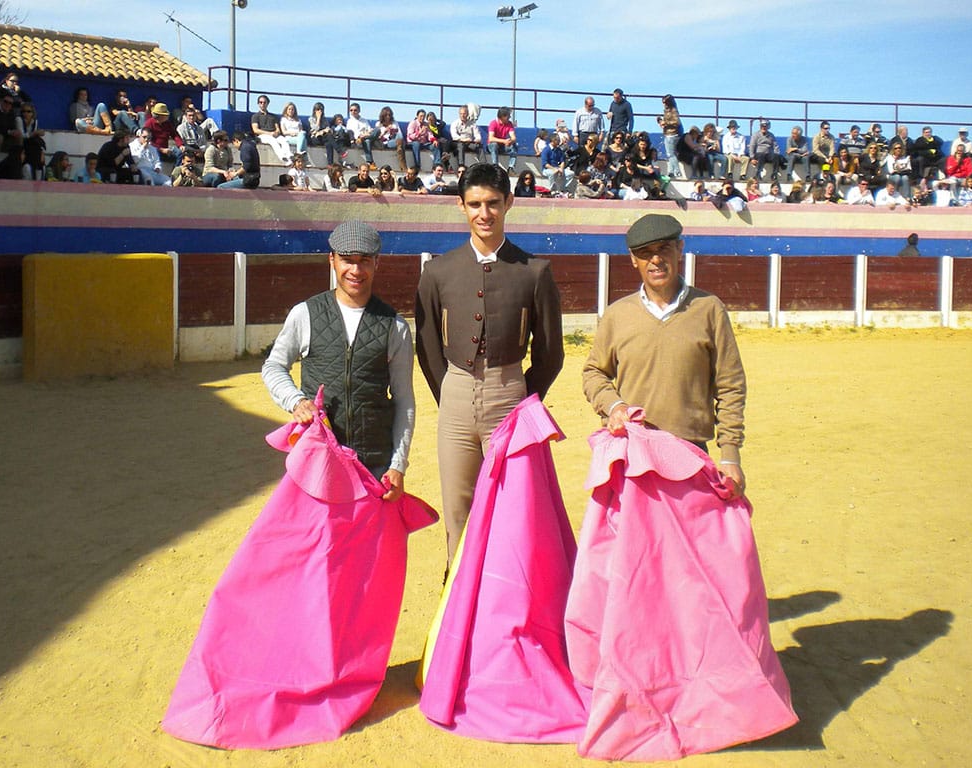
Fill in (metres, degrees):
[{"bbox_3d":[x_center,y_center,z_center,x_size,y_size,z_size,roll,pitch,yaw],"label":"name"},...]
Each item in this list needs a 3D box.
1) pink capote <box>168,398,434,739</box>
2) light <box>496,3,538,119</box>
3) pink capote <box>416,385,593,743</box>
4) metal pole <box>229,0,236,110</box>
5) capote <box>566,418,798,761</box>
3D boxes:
[{"bbox_3d":[-0.612,0.576,3.426,0.890,1.110,0.470,0,8,-8],"label":"pink capote"},{"bbox_3d":[0.652,-6.862,22.070,0.888,2.430,0.400,1,8,0],"label":"light"},{"bbox_3d":[0.053,0.583,3.467,0.600,1.100,0.450,1,8,0],"label":"pink capote"},{"bbox_3d":[-4.544,-5.892,18.679,0.100,1.903,0.100,1,8,0],"label":"metal pole"},{"bbox_3d":[0.668,0.622,3.390,0.810,1.060,0.450,1,8,0],"label":"capote"}]

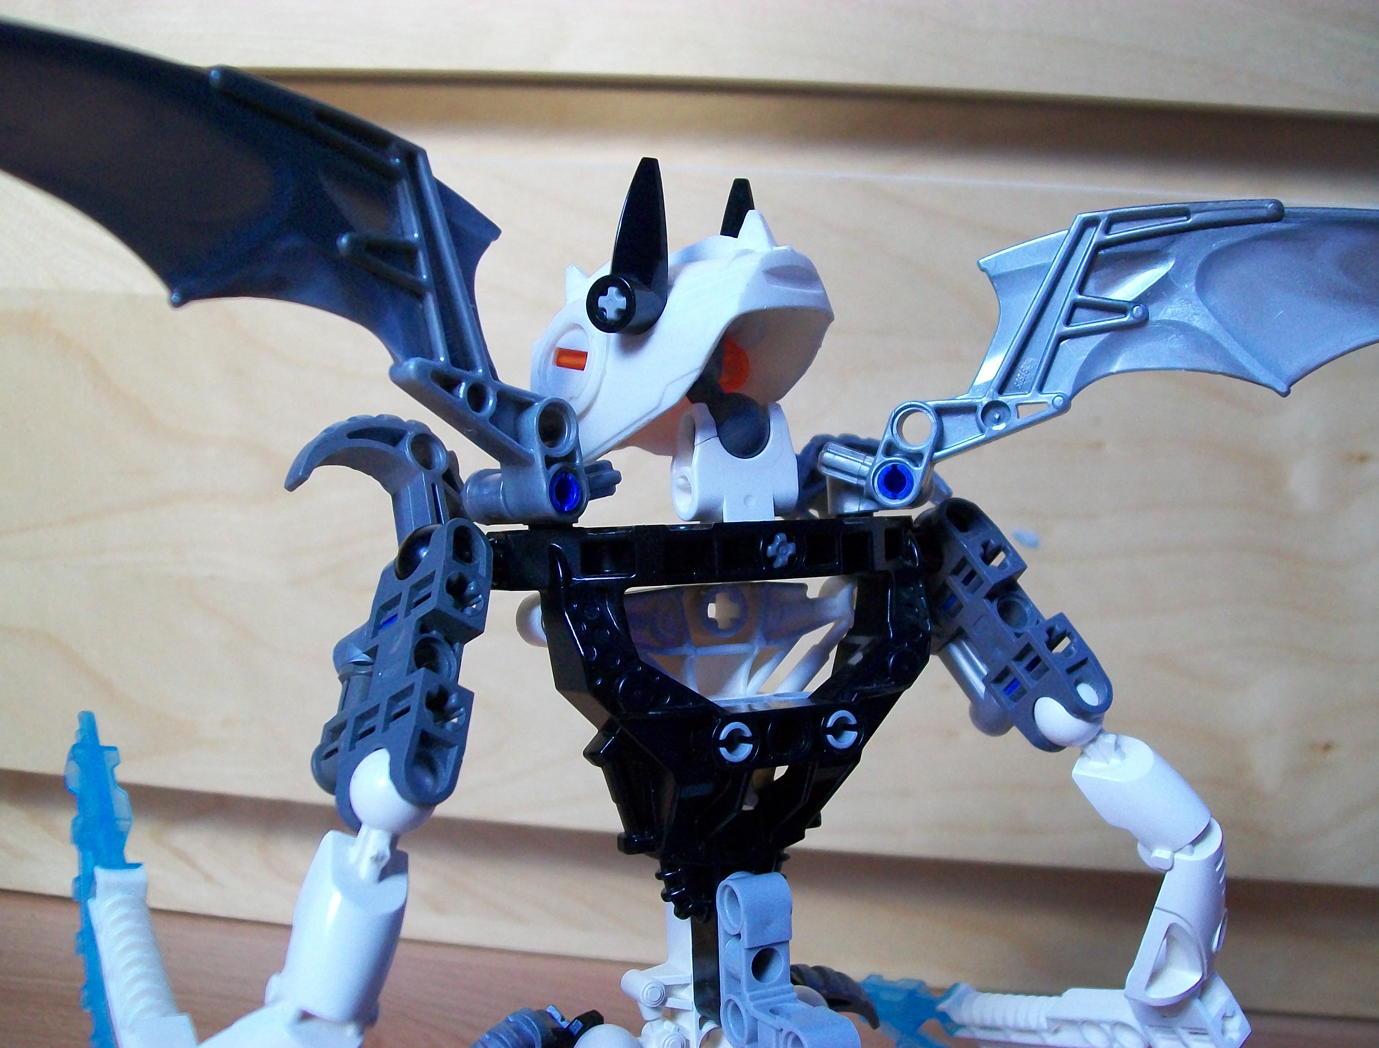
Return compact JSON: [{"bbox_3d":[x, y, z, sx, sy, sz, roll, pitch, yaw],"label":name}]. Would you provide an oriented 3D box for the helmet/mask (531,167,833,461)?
[{"bbox_3d":[-0.003,-0.028,0.202,0.039,0.038,0.033,8,10,27],"label":"helmet/mask"}]

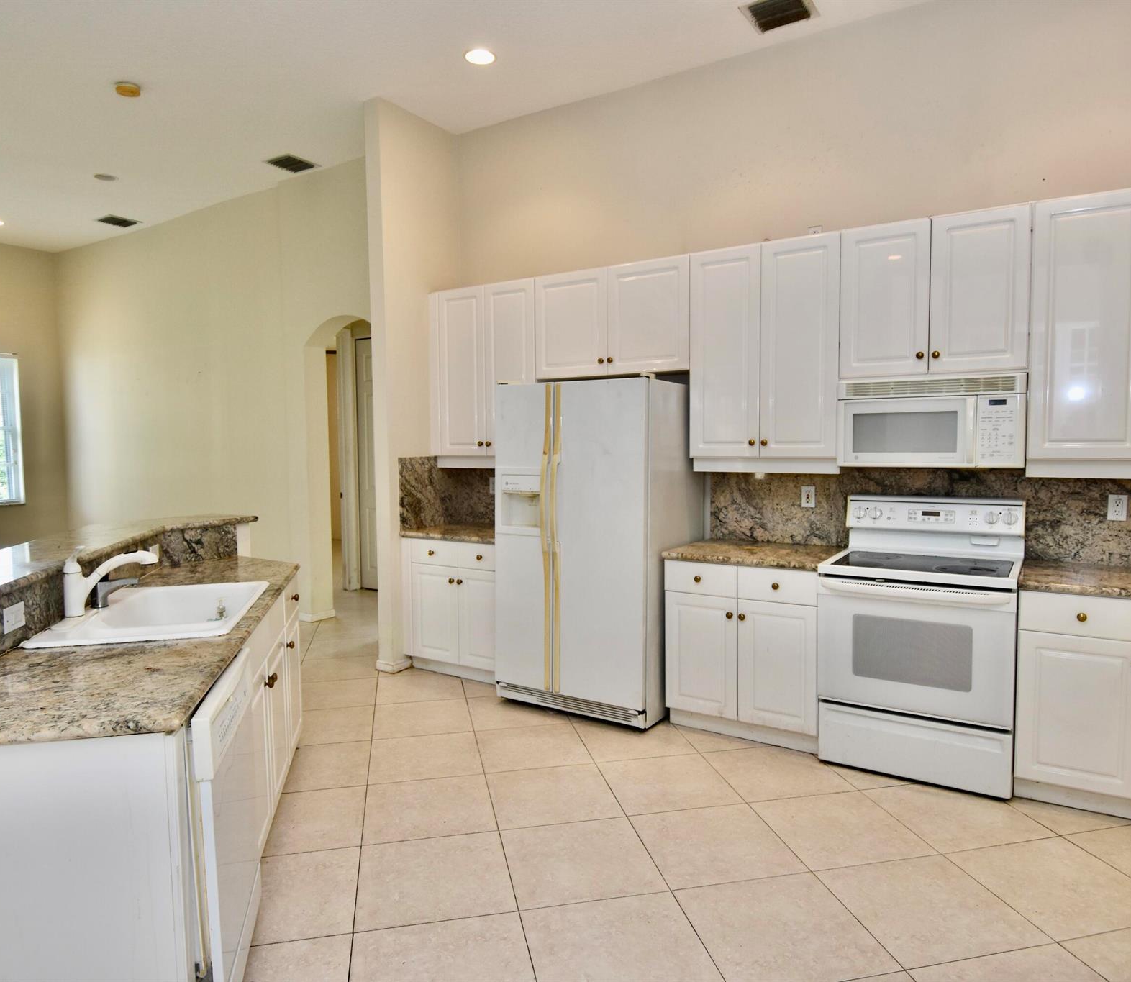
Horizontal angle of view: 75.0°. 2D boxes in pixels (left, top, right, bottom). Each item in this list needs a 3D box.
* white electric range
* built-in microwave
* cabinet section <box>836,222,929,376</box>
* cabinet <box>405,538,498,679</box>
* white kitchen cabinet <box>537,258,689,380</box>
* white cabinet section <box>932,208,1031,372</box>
[{"bbox_3d":[1.607,0.641,3.331,0.763,1.178,0.700,2,4,32],"label":"white electric range"},{"bbox_3d":[1.702,-0.318,3.435,0.758,0.407,0.365,2,4,32],"label":"built-in microwave"},{"bbox_3d":[1.553,-0.882,3.534,0.381,0.686,0.330,2,4,32],"label":"cabinet section"},{"bbox_3d":[-0.510,0.721,4.742,0.820,0.871,0.623,2,4,32],"label":"cabinet"},{"bbox_3d":[0.324,-0.959,4.274,0.970,0.605,0.325,2,4,32],"label":"white kitchen cabinet"},{"bbox_3d":[1.878,-0.872,3.334,0.383,0.686,0.330,2,4,32],"label":"white cabinet section"}]

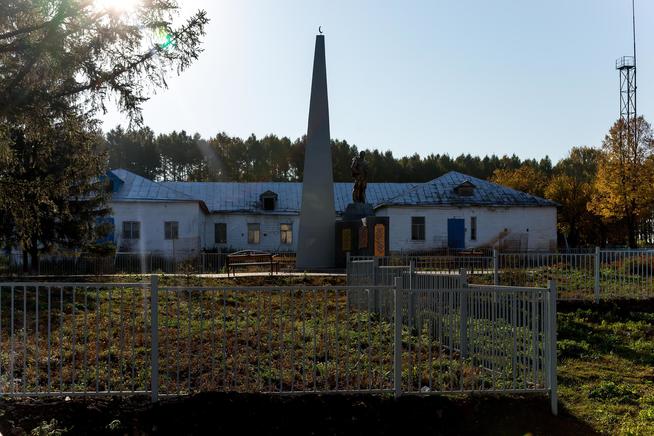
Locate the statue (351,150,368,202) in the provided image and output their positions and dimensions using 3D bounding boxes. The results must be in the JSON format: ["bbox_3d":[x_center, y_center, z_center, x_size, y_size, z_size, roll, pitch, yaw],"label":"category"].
[{"bbox_3d":[1.475,-1.882,32.898,0.800,2.369,0.650,0,-4,-6],"label":"statue"}]

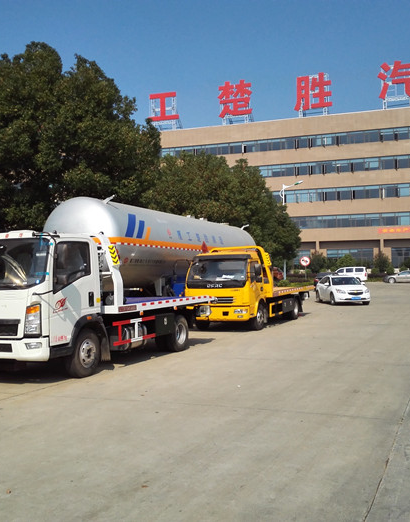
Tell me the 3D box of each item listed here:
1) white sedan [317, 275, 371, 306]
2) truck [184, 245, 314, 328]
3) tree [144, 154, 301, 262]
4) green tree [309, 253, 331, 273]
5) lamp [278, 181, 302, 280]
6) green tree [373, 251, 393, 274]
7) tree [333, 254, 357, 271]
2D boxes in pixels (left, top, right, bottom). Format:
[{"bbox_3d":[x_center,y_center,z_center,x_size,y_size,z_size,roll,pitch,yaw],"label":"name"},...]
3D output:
[{"bbox_3d":[7.430,1.537,31.748,1.790,1.480,4.600,-1,-1,-4],"label":"white sedan"},{"bbox_3d":[1.736,0.799,19.757,2.150,2.450,7.200,-1,-1,24],"label":"truck"},{"bbox_3d":[0.916,-1.855,32.570,8.200,8.220,8.200,-1,-1,24],"label":"tree"},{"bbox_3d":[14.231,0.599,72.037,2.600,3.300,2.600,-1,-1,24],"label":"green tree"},{"bbox_3d":[6.324,-1.748,42.832,1.750,8.200,0.300,-1,-1,24],"label":"lamp"},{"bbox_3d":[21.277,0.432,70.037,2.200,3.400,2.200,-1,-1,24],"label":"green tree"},{"bbox_3d":[17.080,0.750,71.033,2.900,3.100,2.900,-1,-1,24],"label":"tree"}]

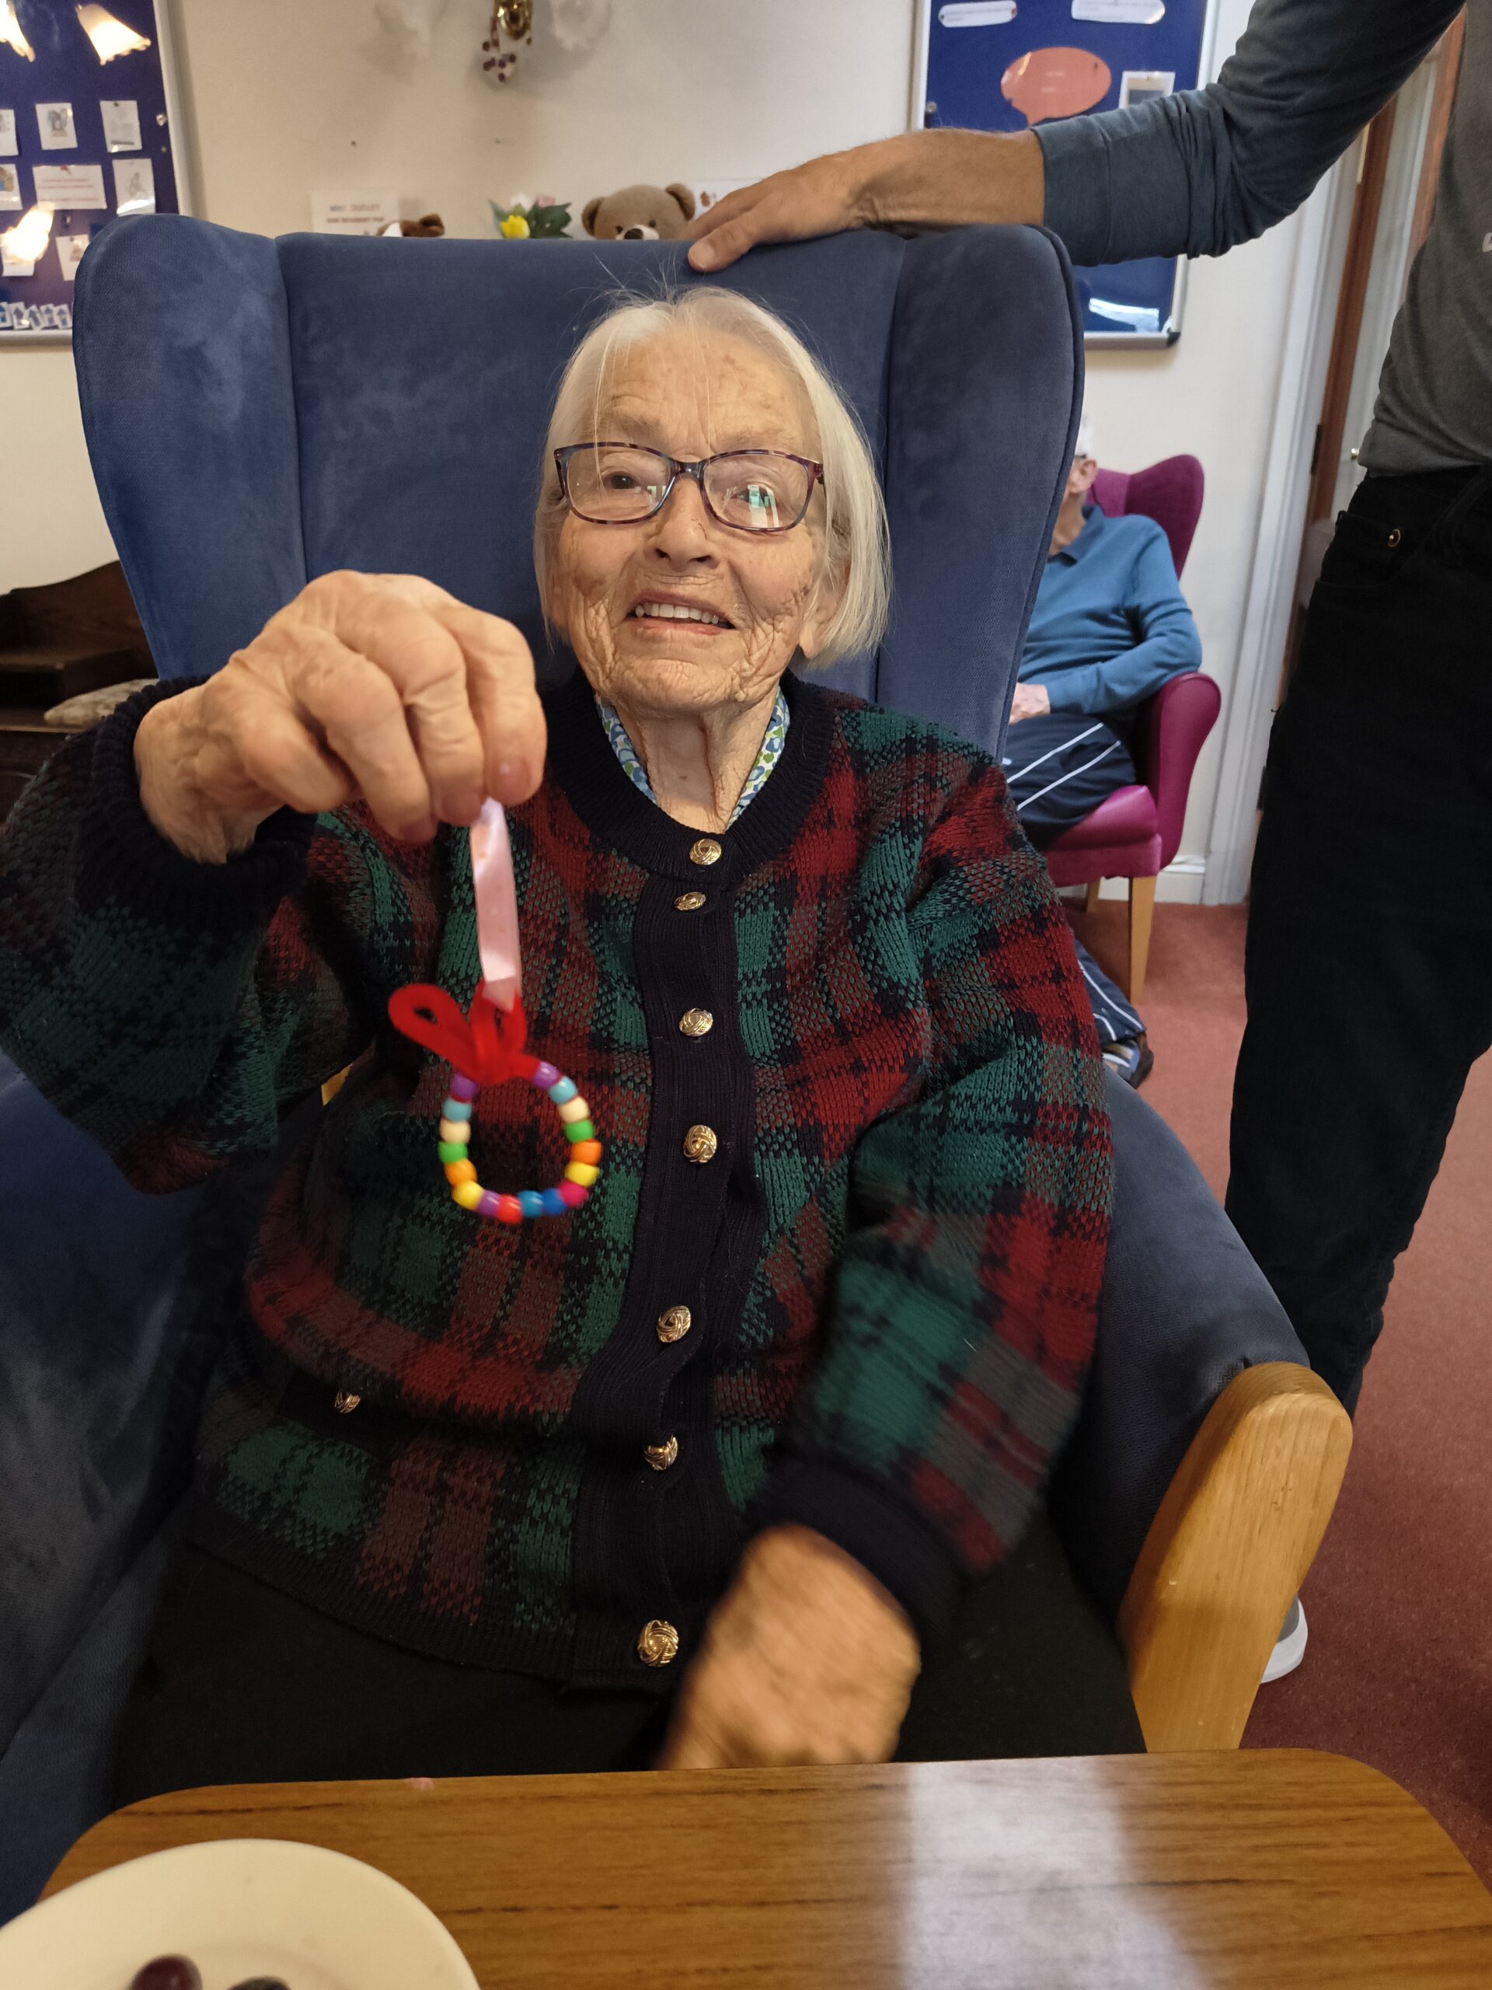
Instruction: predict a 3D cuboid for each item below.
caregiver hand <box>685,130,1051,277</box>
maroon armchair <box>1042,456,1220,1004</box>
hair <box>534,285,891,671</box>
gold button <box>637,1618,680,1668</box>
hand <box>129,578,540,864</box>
[{"bbox_3d":[0.072,-0.506,0.880,0.225,0.085,0.105,3,22,5],"label":"caregiver hand"},{"bbox_3d":[0.574,-0.597,2.945,0.750,1.060,0.780,3,22,5],"label":"maroon armchair"},{"bbox_3d":[-0.019,-0.282,0.765,0.190,0.200,0.185,7,15,6],"label":"hair"},{"bbox_3d":[-0.036,0.270,0.575,0.018,0.019,0.009,0,-16,0],"label":"gold button"},{"bbox_3d":[-0.116,-0.081,0.400,0.113,0.080,0.082,9,23,19],"label":"hand"}]

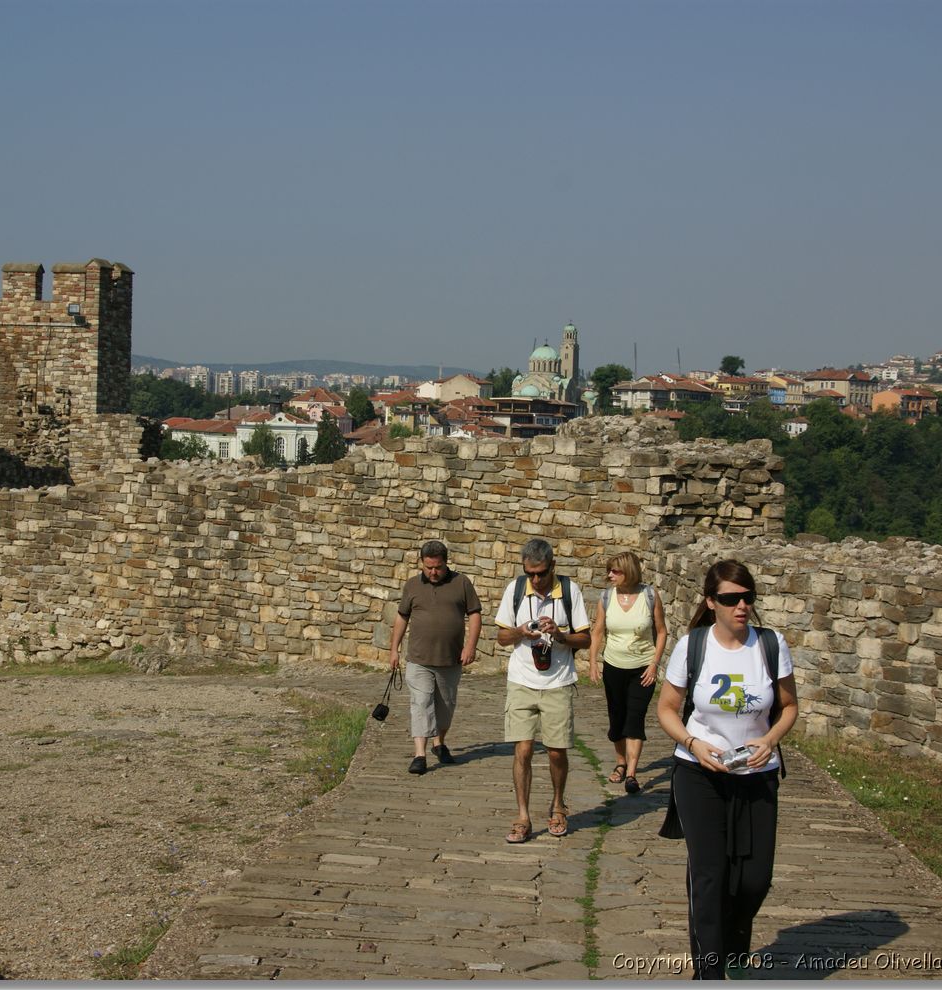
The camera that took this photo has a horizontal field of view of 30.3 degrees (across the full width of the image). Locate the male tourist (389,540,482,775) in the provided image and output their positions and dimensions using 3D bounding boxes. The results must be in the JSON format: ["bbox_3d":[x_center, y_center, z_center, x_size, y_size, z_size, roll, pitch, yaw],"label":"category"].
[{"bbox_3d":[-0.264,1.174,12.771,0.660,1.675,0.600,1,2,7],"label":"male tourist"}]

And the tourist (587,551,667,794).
[{"bbox_3d":[1.069,1.189,11.822,0.530,1.603,0.550,1,2,9],"label":"tourist"}]

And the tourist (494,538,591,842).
[{"bbox_3d":[0.419,1.114,10.070,0.560,1.717,0.580,1,2,4],"label":"tourist"}]

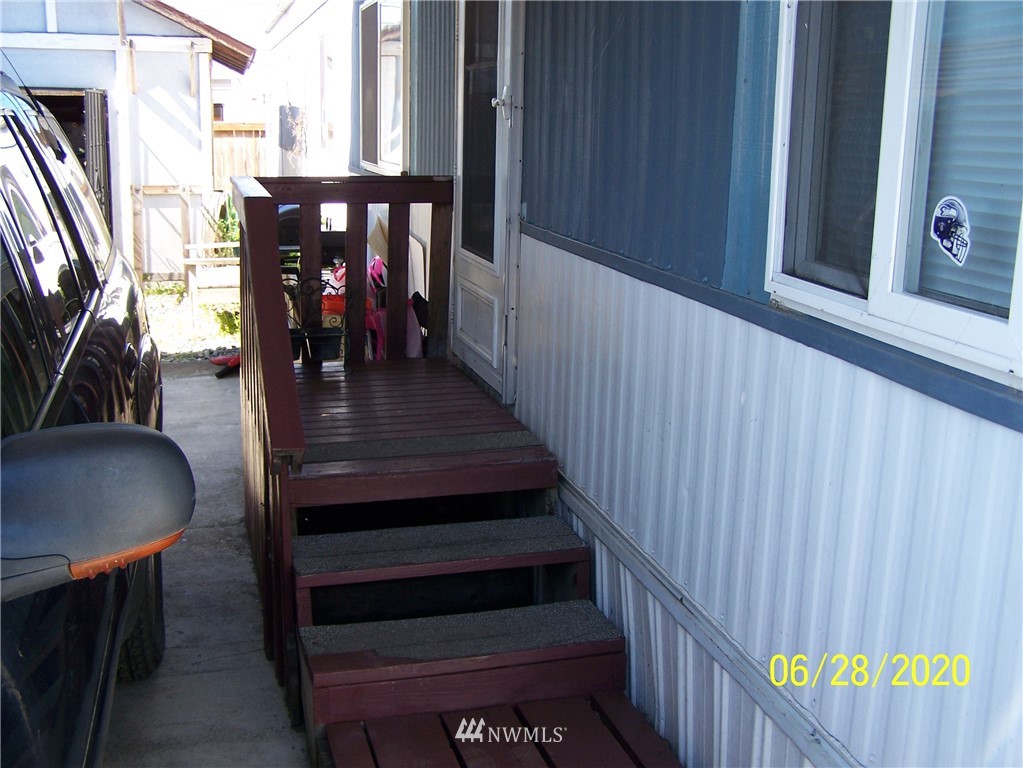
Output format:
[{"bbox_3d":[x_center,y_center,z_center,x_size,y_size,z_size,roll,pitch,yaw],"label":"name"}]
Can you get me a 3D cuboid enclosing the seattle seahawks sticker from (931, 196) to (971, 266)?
[{"bbox_3d":[0.626,-0.218,1.600,0.004,0.096,0.090,-3,14,-15],"label":"seattle seahawks sticker"}]

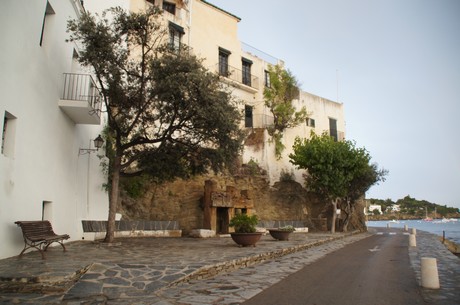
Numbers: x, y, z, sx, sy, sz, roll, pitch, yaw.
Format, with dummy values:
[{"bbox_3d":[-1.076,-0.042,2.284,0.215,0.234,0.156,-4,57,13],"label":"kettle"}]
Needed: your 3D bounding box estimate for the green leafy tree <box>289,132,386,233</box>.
[{"bbox_3d":[7.900,2.232,25.024,7.000,7.100,6.200,0,-11,0],"label":"green leafy tree"}]

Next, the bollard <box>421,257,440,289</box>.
[{"bbox_3d":[3.768,2.263,6.510,0.295,0.550,0.295,0,-11,0],"label":"bollard"}]

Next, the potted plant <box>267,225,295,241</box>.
[{"bbox_3d":[2.406,3.760,16.161,1.130,0.700,1.130,0,-11,0],"label":"potted plant"}]

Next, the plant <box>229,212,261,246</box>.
[{"bbox_3d":[0.570,2.783,12.391,1.150,1.170,1.150,0,-11,0],"label":"plant"}]

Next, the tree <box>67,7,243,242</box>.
[{"bbox_3d":[-3.300,-1.254,14.796,7.500,10.000,6.400,0,-11,0],"label":"tree"}]

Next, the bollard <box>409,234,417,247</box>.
[{"bbox_3d":[8.401,4.047,15.873,0.295,0.550,0.295,0,-11,0],"label":"bollard"}]

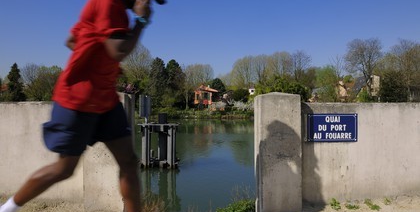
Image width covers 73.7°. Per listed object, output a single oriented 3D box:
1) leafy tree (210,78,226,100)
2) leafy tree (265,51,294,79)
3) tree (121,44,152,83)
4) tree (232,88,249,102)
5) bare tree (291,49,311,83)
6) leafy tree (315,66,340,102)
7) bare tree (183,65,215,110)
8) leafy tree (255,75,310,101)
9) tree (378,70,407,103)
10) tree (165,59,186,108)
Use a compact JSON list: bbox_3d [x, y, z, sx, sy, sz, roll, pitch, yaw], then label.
[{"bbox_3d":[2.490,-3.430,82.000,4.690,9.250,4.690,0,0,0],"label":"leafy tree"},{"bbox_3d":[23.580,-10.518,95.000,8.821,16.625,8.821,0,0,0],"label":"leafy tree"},{"bbox_3d":[-20.488,-8.662,77.000,9.350,16.500,9.350,0,0,0],"label":"tree"},{"bbox_3d":[8.170,-2.679,75.000,4.286,4.018,4.286,0,0,0],"label":"tree"},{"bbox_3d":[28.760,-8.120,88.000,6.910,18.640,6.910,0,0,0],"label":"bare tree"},{"bbox_3d":[31.050,-4.620,74.000,6.870,11.640,6.870,0,0,0],"label":"leafy tree"},{"bbox_3d":[-3.163,-5.362,77.000,8.800,12.100,8.800,0,0,0],"label":"bare tree"},{"bbox_3d":[19.420,-4.420,75.000,15.000,8.036,9.500,0,0,0],"label":"leafy tree"},{"bbox_3d":[43.020,-3.580,66.000,6.600,9.570,6.600,0,0,0],"label":"tree"},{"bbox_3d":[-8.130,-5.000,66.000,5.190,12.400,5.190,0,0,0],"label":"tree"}]

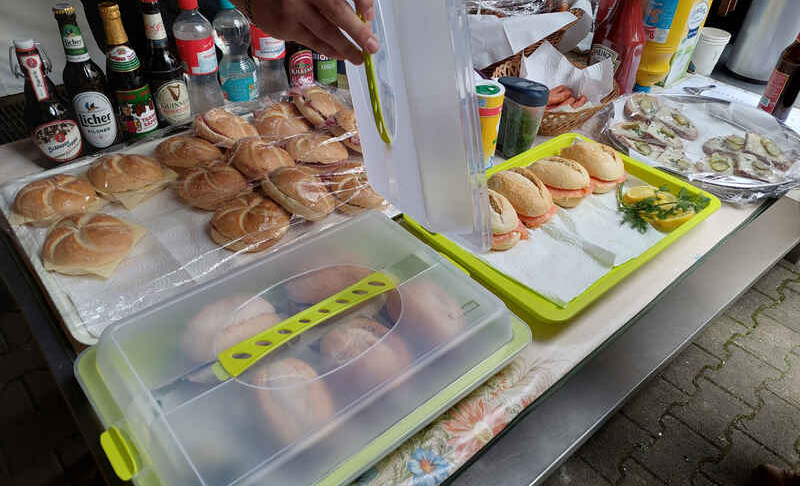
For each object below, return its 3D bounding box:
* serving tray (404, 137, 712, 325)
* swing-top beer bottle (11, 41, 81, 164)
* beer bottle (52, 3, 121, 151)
[{"bbox_3d":[0.236,-0.039,0.801,0.410,0.034,0.285,-26,44,-32],"label":"serving tray"},{"bbox_3d":[-0.564,-0.225,0.887,0.072,0.197,0.072,-20,43,-27],"label":"swing-top beer bottle"},{"bbox_3d":[-0.512,-0.264,0.904,0.062,0.232,0.062,-18,42,-24],"label":"beer bottle"}]

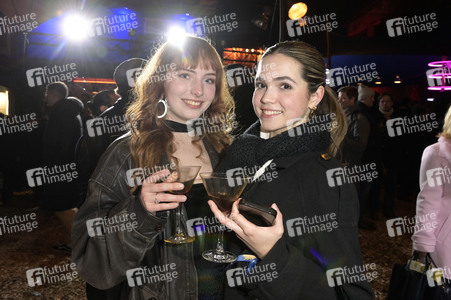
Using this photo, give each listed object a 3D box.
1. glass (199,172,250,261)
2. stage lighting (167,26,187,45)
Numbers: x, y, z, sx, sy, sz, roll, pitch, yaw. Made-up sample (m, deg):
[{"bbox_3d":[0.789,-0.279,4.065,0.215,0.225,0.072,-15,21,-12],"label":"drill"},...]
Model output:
[{"bbox_3d":[-0.006,0.134,0.605,0.097,0.161,0.097,4,2,0],"label":"glass"},{"bbox_3d":[-0.979,-2.287,6.000,0.360,0.360,0.360,-1,19,-8],"label":"stage lighting"}]

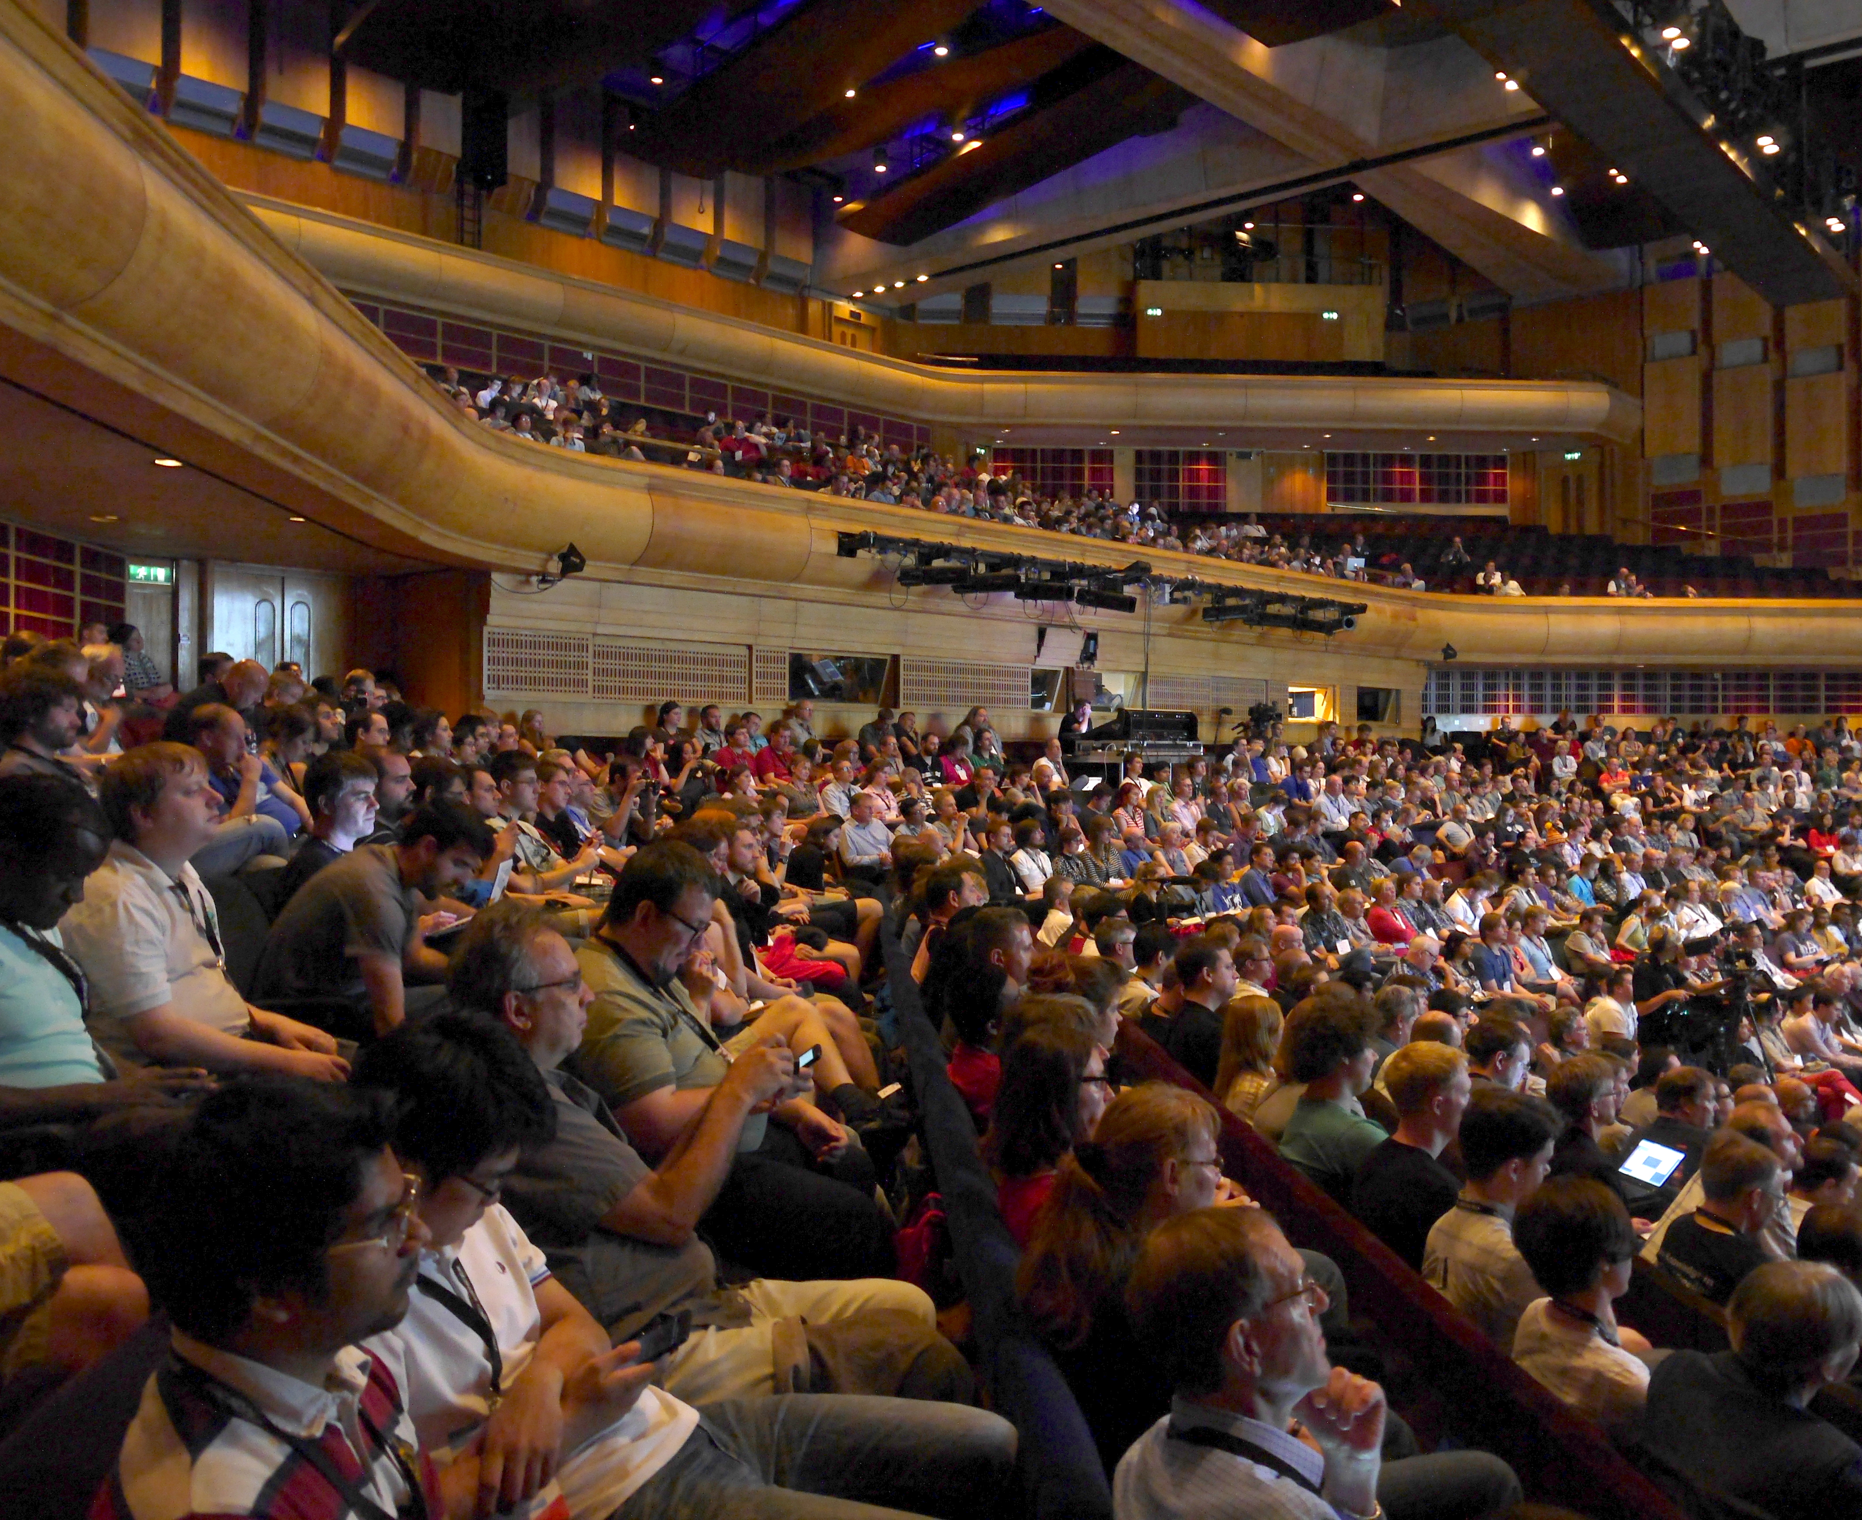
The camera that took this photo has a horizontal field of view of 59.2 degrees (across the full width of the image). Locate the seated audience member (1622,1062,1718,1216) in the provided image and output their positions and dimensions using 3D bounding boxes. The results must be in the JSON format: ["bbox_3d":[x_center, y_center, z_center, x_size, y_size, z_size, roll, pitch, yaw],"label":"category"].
[{"bbox_3d":[2.850,1.700,5.950,0.780,1.220,0.540,0,0,-5],"label":"seated audience member"}]

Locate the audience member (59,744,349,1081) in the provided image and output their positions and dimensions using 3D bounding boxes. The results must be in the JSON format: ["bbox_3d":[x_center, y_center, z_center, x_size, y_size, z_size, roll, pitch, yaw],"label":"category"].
[{"bbox_3d":[-1.300,0.600,3.280,0.820,1.250,0.570,0,0,-10],"label":"audience member"}]

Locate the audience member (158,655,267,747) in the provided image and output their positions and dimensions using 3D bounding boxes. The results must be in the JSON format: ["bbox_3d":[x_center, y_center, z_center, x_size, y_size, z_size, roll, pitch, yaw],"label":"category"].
[{"bbox_3d":[-2.950,0.130,7.100,0.820,1.150,0.530,0,0,-10],"label":"audience member"}]

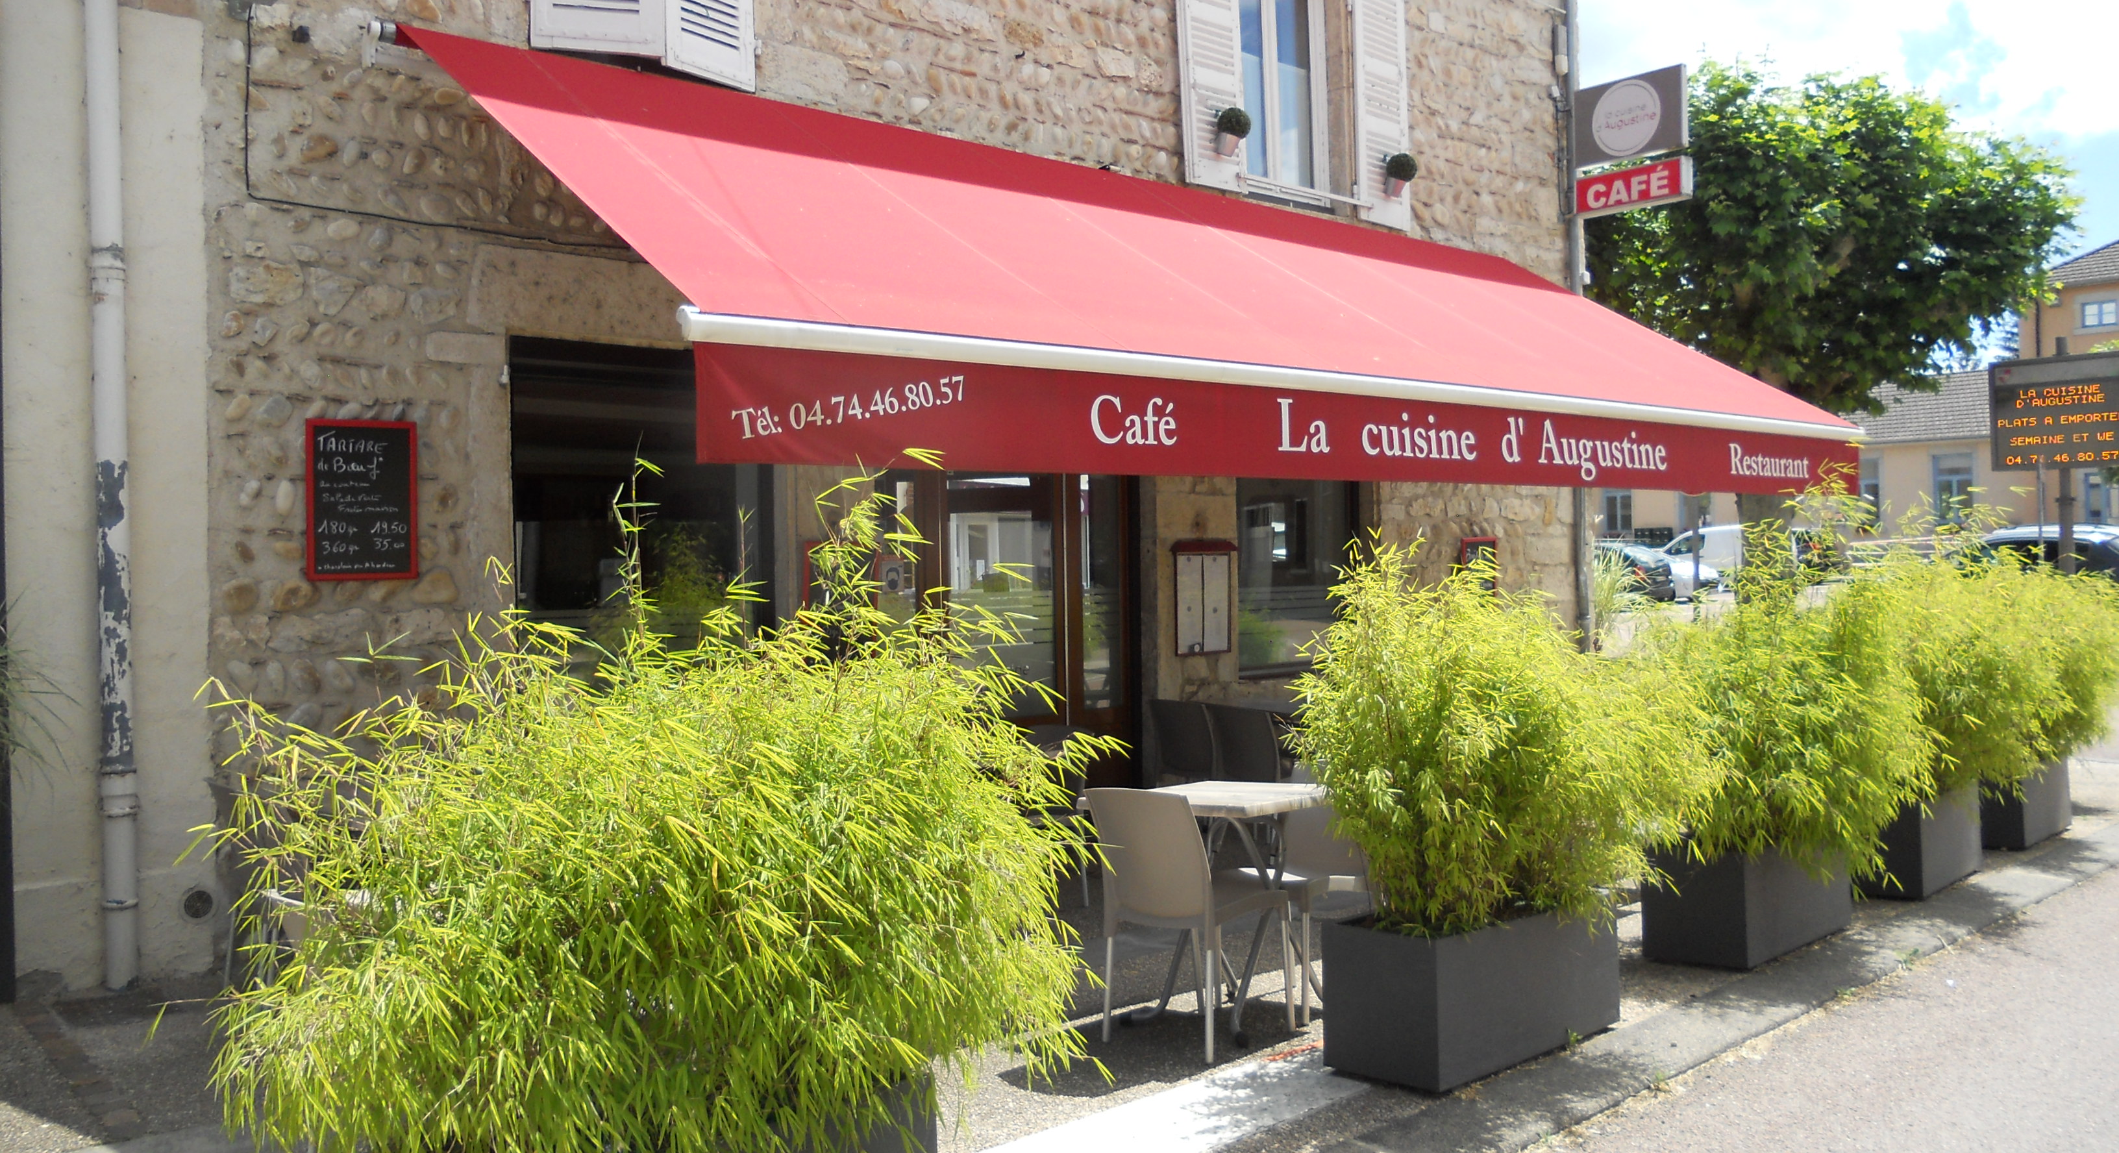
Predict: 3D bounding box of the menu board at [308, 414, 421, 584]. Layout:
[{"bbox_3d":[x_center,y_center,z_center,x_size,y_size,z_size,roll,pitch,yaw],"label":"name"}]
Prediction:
[{"bbox_3d":[-2.901,-0.317,6.914,0.465,0.660,0.030,-1,0,-43],"label":"menu board"}]

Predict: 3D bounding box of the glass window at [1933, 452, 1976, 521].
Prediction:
[{"bbox_3d":[24.361,-2.389,45.000,1.200,2.000,0.150,-1,0,37],"label":"glass window"}]

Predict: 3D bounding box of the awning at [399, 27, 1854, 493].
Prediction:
[{"bbox_3d":[1.167,-1.448,8.951,8.500,2.060,2.780,-1,0,-42],"label":"awning"}]

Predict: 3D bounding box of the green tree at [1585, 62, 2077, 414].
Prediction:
[{"bbox_3d":[6.947,-1.649,15.200,4.600,5.900,4.600,-1,0,-43],"label":"green tree"}]

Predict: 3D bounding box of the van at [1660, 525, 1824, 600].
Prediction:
[{"bbox_3d":[17.311,-0.358,42.000,4.200,1.840,1.800,-1,0,25],"label":"van"}]

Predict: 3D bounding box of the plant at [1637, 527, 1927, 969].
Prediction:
[{"bbox_3d":[2.759,0.625,6.527,1.400,1.620,0.950,-1,0,-43],"label":"plant"}]

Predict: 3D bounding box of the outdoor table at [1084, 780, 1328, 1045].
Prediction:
[{"bbox_3d":[0.536,1.124,5.631,0.630,0.740,0.630,-1,0,36],"label":"outdoor table"}]

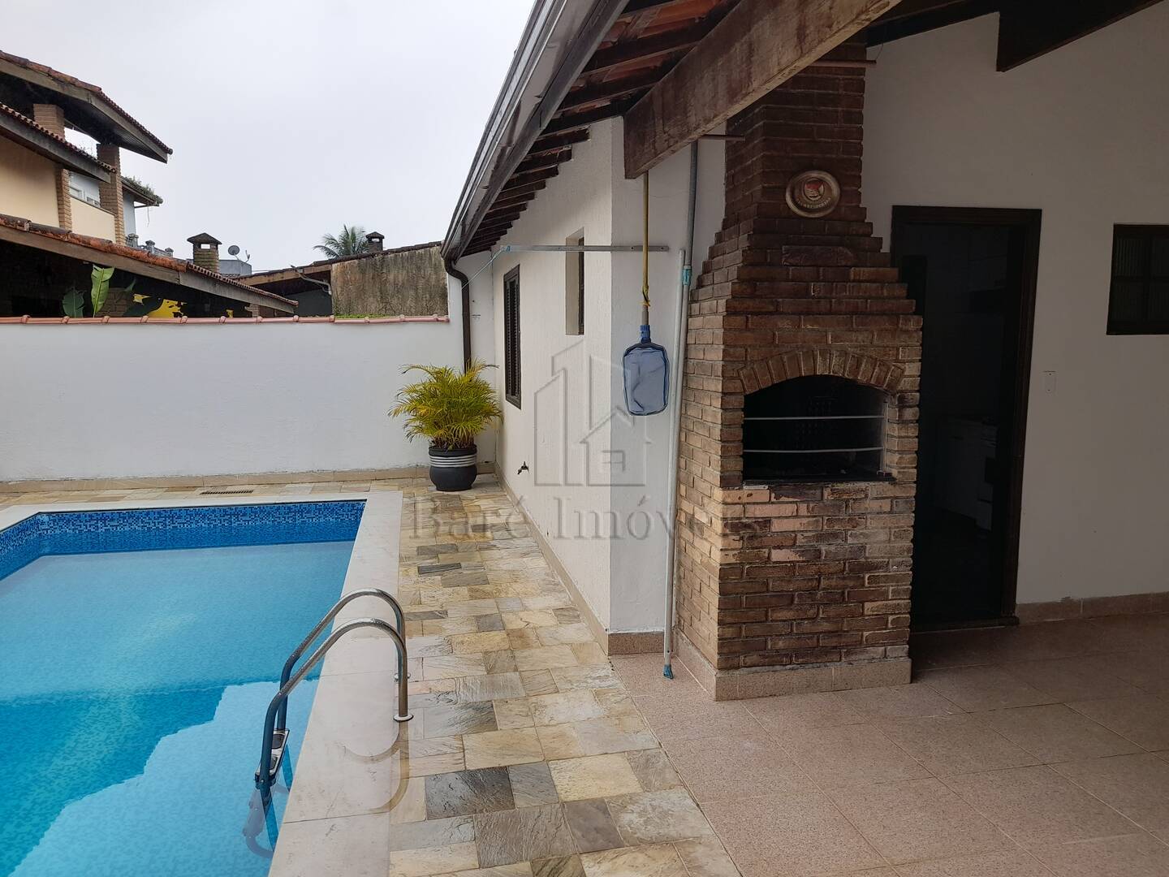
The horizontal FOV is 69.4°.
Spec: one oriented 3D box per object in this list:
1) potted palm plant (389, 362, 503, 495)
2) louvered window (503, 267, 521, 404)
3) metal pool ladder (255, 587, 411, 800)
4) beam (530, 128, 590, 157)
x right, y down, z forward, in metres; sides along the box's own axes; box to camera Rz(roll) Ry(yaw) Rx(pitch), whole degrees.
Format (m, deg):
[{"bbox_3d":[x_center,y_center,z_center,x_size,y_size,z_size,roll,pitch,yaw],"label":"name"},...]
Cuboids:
[{"bbox_3d":[-1.409,-0.140,8.611,1.140,1.310,1.100,-2,7,-11],"label":"potted palm plant"},{"bbox_3d":[-0.643,-0.920,7.766,0.090,1.220,1.200,-2,7,-11],"label":"louvered window"},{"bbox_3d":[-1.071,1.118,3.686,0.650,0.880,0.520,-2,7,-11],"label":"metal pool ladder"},{"bbox_3d":[-0.162,-1.489,4.274,0.390,0.065,0.055,-17,10,-9],"label":"beam"}]

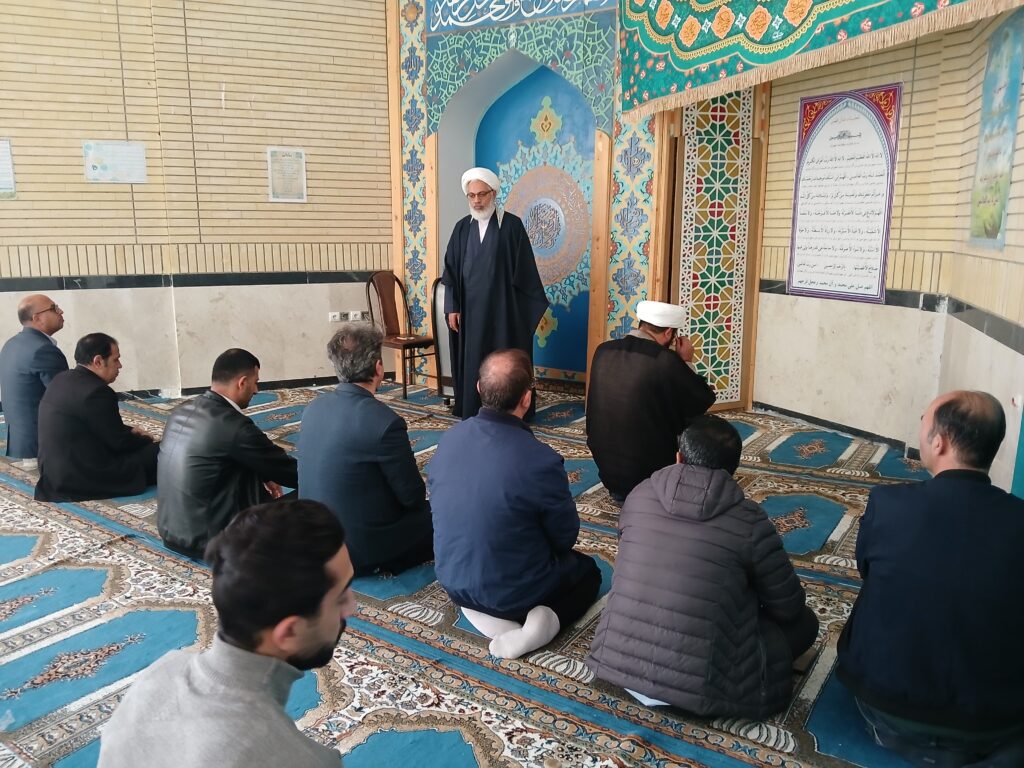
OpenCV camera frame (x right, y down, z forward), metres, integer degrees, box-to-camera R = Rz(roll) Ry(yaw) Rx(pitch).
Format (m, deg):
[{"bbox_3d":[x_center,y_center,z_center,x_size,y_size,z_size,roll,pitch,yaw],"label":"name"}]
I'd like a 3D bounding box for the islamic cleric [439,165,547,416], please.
[{"bbox_3d":[-0.132,-0.652,5.622,0.740,1.770,0.500,4,11,22],"label":"islamic cleric"}]

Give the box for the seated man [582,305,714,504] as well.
[{"bbox_3d":[0.730,0.060,3.970,0.620,0.950,0.700,7,12,35],"label":"seated man"}]

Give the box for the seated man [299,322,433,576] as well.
[{"bbox_3d":[-0.531,0.230,3.057,0.530,0.920,0.680,7,12,35],"label":"seated man"}]

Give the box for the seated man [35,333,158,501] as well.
[{"bbox_3d":[-2.131,0.135,3.955,0.560,0.780,0.660,8,13,37],"label":"seated man"}]

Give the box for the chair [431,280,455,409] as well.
[{"bbox_3d":[-0.338,-0.378,6.280,0.520,1.000,0.460,-8,13,-39],"label":"chair"}]

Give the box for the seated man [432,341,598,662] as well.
[{"bbox_3d":[-0.002,0.322,2.636,0.540,0.890,0.700,7,12,34],"label":"seated man"}]

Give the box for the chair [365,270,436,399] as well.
[{"bbox_3d":[-0.968,-0.430,6.556,0.540,1.000,0.450,6,12,31],"label":"chair"}]

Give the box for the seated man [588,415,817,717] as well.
[{"bbox_3d":[0.563,0.452,2.232,0.620,0.780,0.640,7,12,33],"label":"seated man"}]

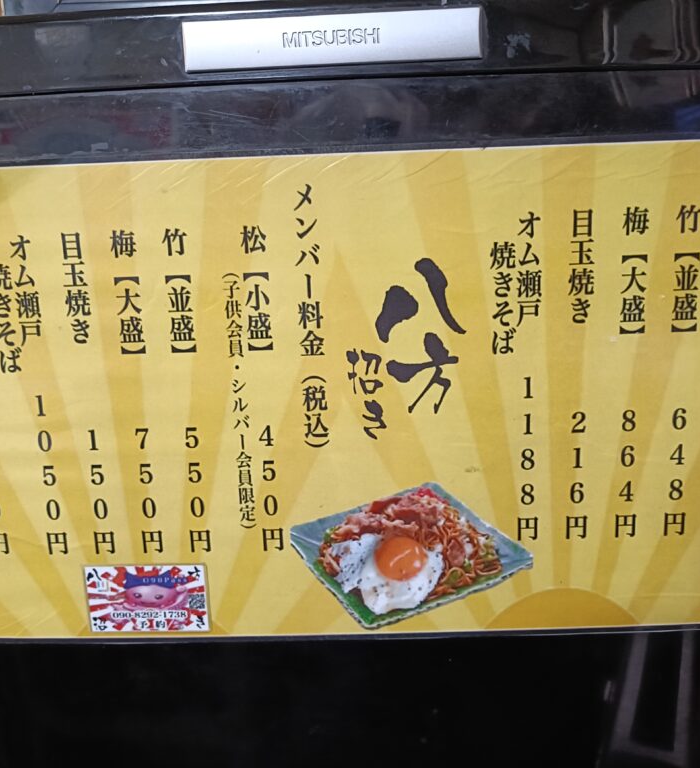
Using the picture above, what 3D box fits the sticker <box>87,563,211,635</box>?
[{"bbox_3d":[-0.107,0.115,0.394,0.064,0.038,0.002,-2,12,2],"label":"sticker"}]

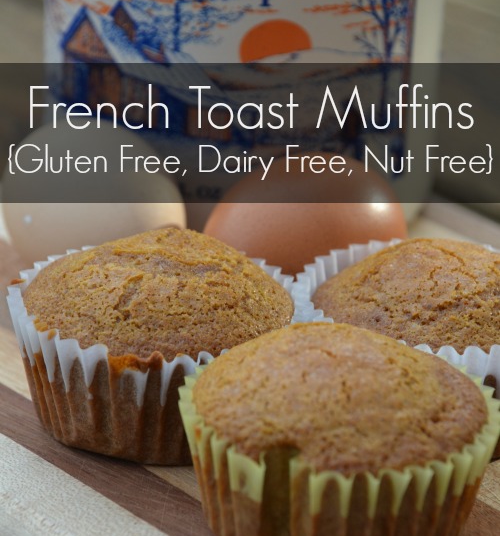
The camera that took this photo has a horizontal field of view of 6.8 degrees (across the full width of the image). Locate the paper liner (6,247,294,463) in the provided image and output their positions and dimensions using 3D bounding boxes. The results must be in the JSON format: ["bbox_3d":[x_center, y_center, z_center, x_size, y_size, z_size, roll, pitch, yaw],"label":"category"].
[{"bbox_3d":[-0.021,0.015,0.995,0.070,0.044,0.070,3,22,0],"label":"paper liner"}]

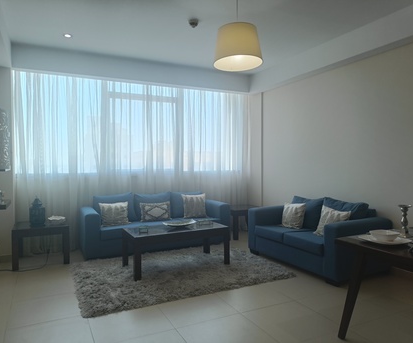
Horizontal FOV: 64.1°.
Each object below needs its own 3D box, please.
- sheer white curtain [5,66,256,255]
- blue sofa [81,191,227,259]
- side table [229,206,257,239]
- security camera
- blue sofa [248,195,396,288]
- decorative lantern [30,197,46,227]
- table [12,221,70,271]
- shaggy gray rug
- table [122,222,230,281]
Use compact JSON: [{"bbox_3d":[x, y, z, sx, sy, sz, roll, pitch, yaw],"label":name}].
[{"bbox_3d":[-0.979,-0.158,5.638,4.000,2.700,0.130,-1,1,-26],"label":"sheer white curtain"},{"bbox_3d":[-0.792,0.780,5.324,2.288,0.865,0.810,-1,1,-26],"label":"blue sofa"},{"bbox_3d":[0.617,0.939,6.157,0.640,0.505,0.620,-1,1,-26],"label":"side table"},{"bbox_3d":[-0.161,-1.773,3.966,0.116,0.070,0.116,-1,1,-26],"label":"security camera"},{"bbox_3d":[1.441,0.797,4.544,0.915,0.845,1.719,-1,1,-26],"label":"blue sofa"},{"bbox_3d":[-2.292,0.533,4.478,0.190,0.395,0.180,-1,1,-26],"label":"decorative lantern"},{"bbox_3d":[-2.261,0.982,4.543,0.651,0.505,0.645,-1,1,-26],"label":"table"},{"bbox_3d":[-0.331,1.215,4.021,2.390,0.045,1.550,-1,1,-26],"label":"shaggy gray rug"},{"bbox_3d":[-0.385,0.972,4.221,1.234,0.492,0.595,-1,1,-26],"label":"table"}]

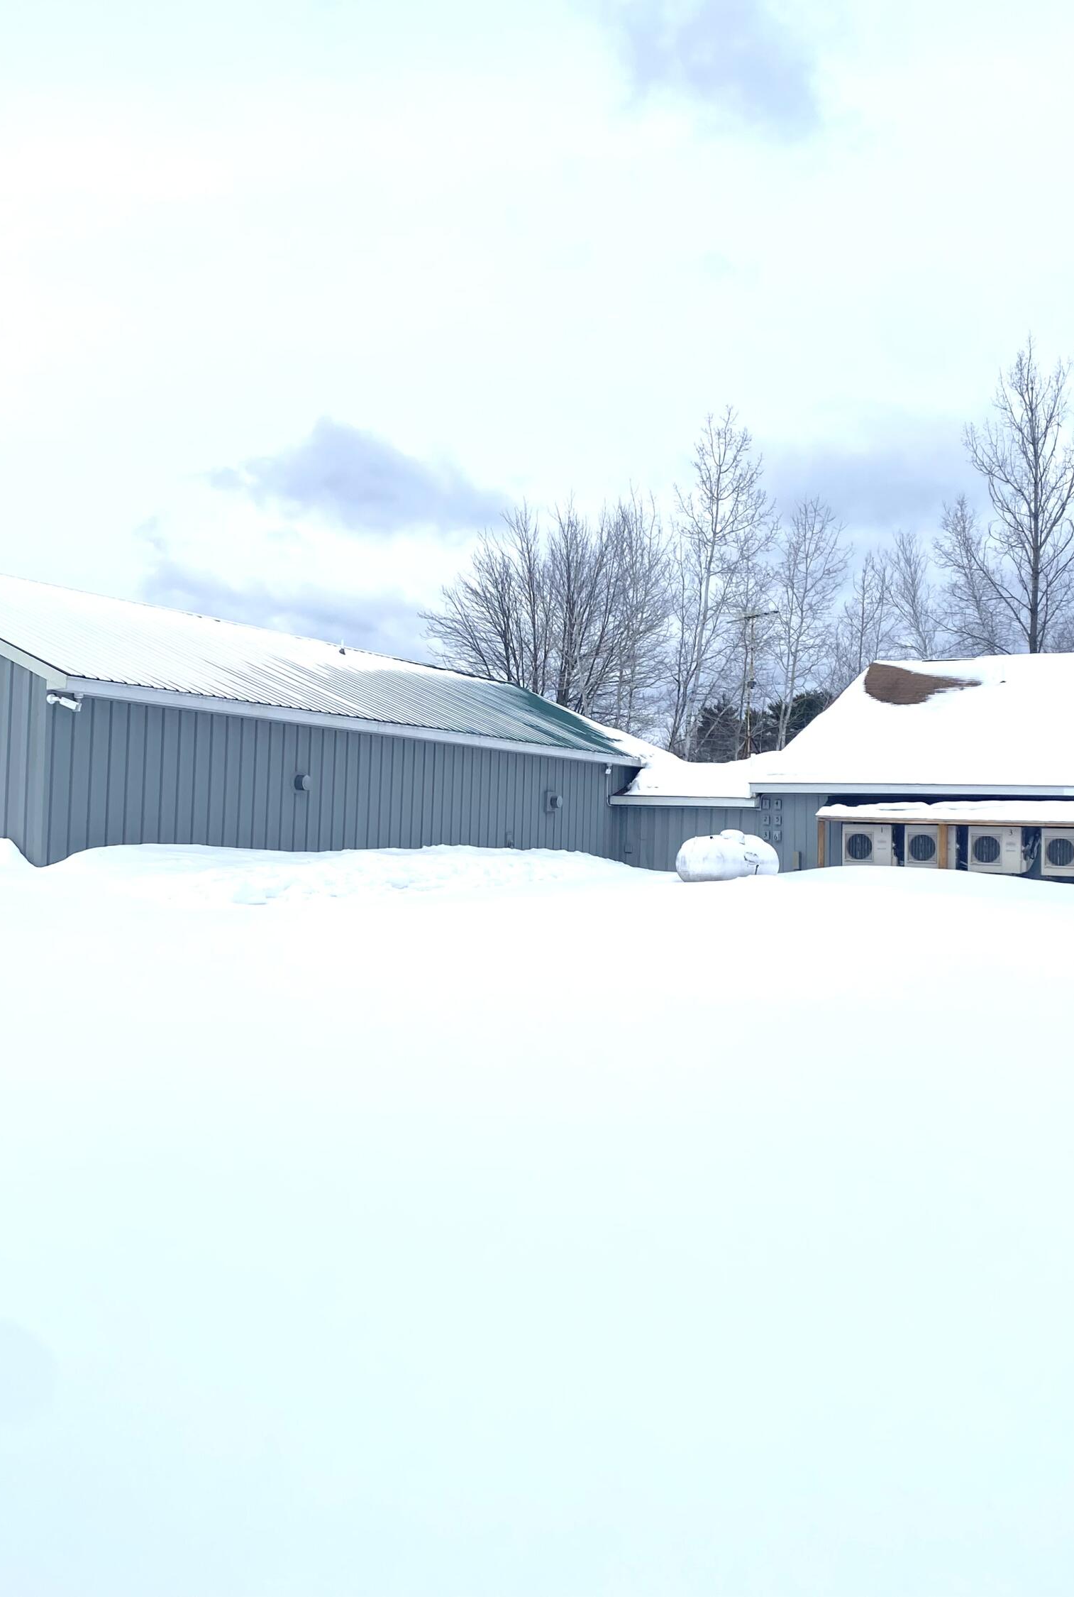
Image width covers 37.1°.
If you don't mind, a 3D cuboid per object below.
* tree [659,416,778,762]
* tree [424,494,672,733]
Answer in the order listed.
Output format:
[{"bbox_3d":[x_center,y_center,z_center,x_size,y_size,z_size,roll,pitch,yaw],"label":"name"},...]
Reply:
[{"bbox_3d":[5.300,-4.710,46.950,3.320,13.600,3.160,2,-2,0],"label":"tree"},{"bbox_3d":[0.250,-3.200,42.950,6.660,10.020,5.660,2,-2,0],"label":"tree"}]

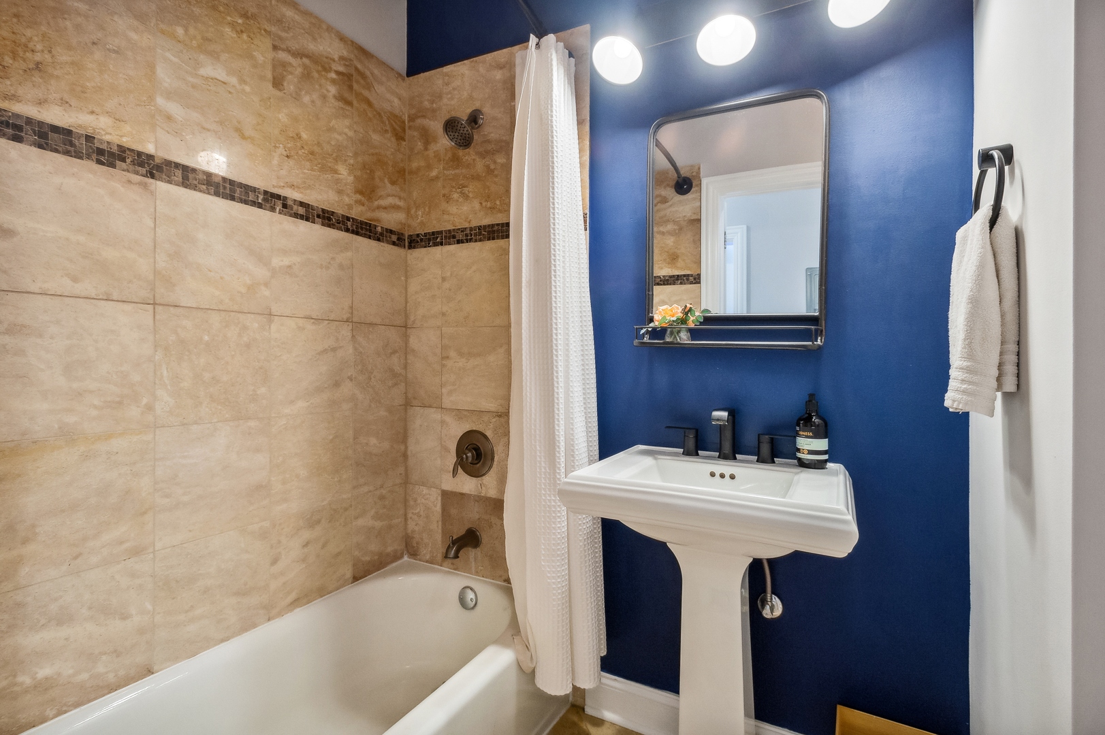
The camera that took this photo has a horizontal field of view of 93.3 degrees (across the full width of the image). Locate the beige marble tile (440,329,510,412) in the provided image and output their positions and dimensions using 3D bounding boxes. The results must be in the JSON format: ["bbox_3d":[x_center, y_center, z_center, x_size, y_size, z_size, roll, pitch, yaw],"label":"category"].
[{"bbox_3d":[-0.284,0.001,1.918,0.302,0.305,0.010,1,1,28],"label":"beige marble tile"}]

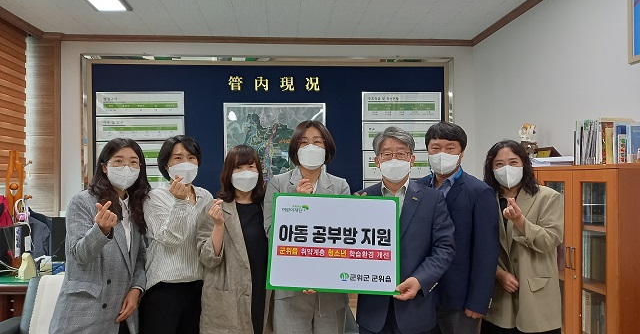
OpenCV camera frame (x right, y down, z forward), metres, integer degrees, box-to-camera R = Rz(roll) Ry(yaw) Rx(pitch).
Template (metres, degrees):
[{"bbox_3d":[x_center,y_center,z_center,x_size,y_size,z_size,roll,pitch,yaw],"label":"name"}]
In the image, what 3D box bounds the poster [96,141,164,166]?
[{"bbox_3d":[-1.903,-0.140,4.899,0.906,0.255,0.025,-1,-1,-5],"label":"poster"}]

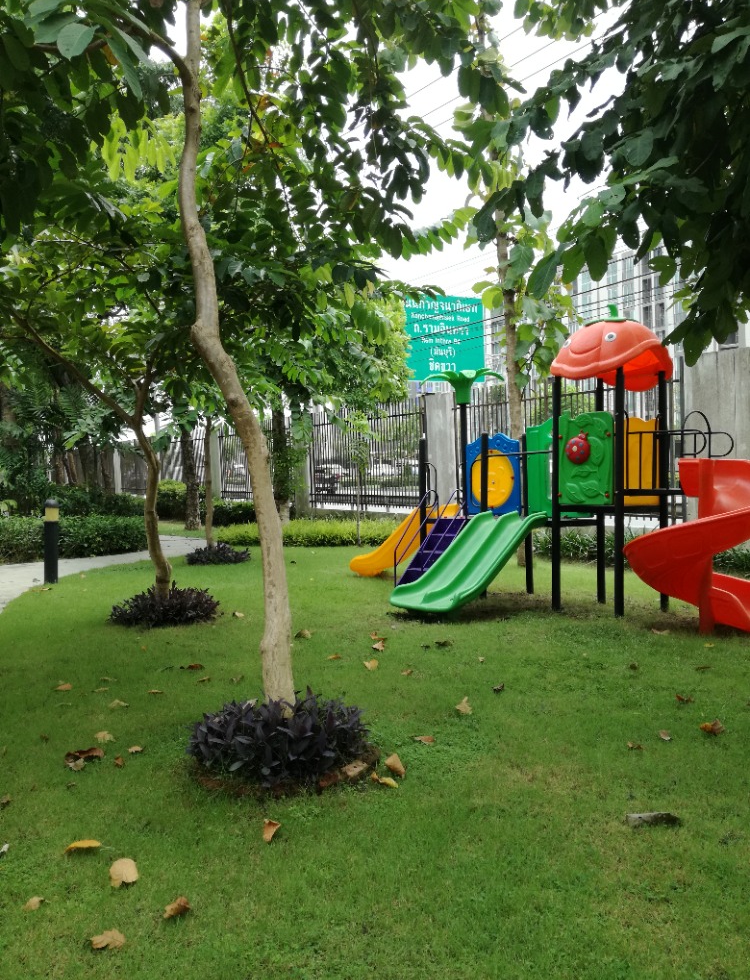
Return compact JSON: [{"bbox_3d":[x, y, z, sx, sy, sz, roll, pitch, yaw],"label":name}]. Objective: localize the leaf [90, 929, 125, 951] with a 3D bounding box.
[{"bbox_3d":[-0.760,1.276,2.215,0.090,0.030,0.065,0,1,0],"label":"leaf"}]

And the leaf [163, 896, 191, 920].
[{"bbox_3d":[-0.602,1.268,2.364,0.078,0.040,0.070,0,1,0],"label":"leaf"}]

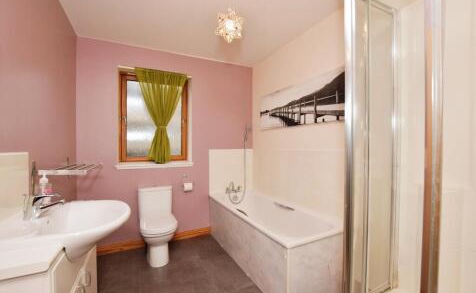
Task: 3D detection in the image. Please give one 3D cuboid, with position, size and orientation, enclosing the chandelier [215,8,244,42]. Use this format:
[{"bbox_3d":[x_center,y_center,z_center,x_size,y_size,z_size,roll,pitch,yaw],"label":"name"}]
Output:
[{"bbox_3d":[-0.064,-0.925,1.520,0.225,0.230,0.225,0,0,0],"label":"chandelier"}]

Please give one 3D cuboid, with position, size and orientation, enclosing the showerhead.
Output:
[{"bbox_3d":[0.161,-0.199,3.041,0.070,0.260,0.110,0,0,-25],"label":"showerhead"}]

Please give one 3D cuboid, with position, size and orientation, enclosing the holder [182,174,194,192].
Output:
[{"bbox_3d":[-0.667,0.499,2.662,0.135,0.220,0.110,0,0,-25],"label":"holder"}]

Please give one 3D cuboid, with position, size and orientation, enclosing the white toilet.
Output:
[{"bbox_3d":[-0.914,0.875,2.234,0.380,0.780,0.660,0,0,-25],"label":"white toilet"}]

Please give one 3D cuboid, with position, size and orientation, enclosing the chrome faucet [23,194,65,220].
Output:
[{"bbox_3d":[-1.001,0.308,1.022,0.168,0.128,0.058,0,0,-25],"label":"chrome faucet"}]

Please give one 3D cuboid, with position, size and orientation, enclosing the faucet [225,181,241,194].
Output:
[{"bbox_3d":[-0.076,0.607,2.916,0.200,0.180,0.130,0,0,-25],"label":"faucet"}]

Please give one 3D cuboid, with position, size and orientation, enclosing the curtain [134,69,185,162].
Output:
[{"bbox_3d":[-0.989,-0.371,2.581,0.628,1.178,0.080,0,0,-25],"label":"curtain"}]

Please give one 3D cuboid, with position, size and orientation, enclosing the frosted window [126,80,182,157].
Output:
[{"bbox_3d":[-1.132,-0.356,2.745,0.696,1.003,0.060,0,0,-25],"label":"frosted window"}]

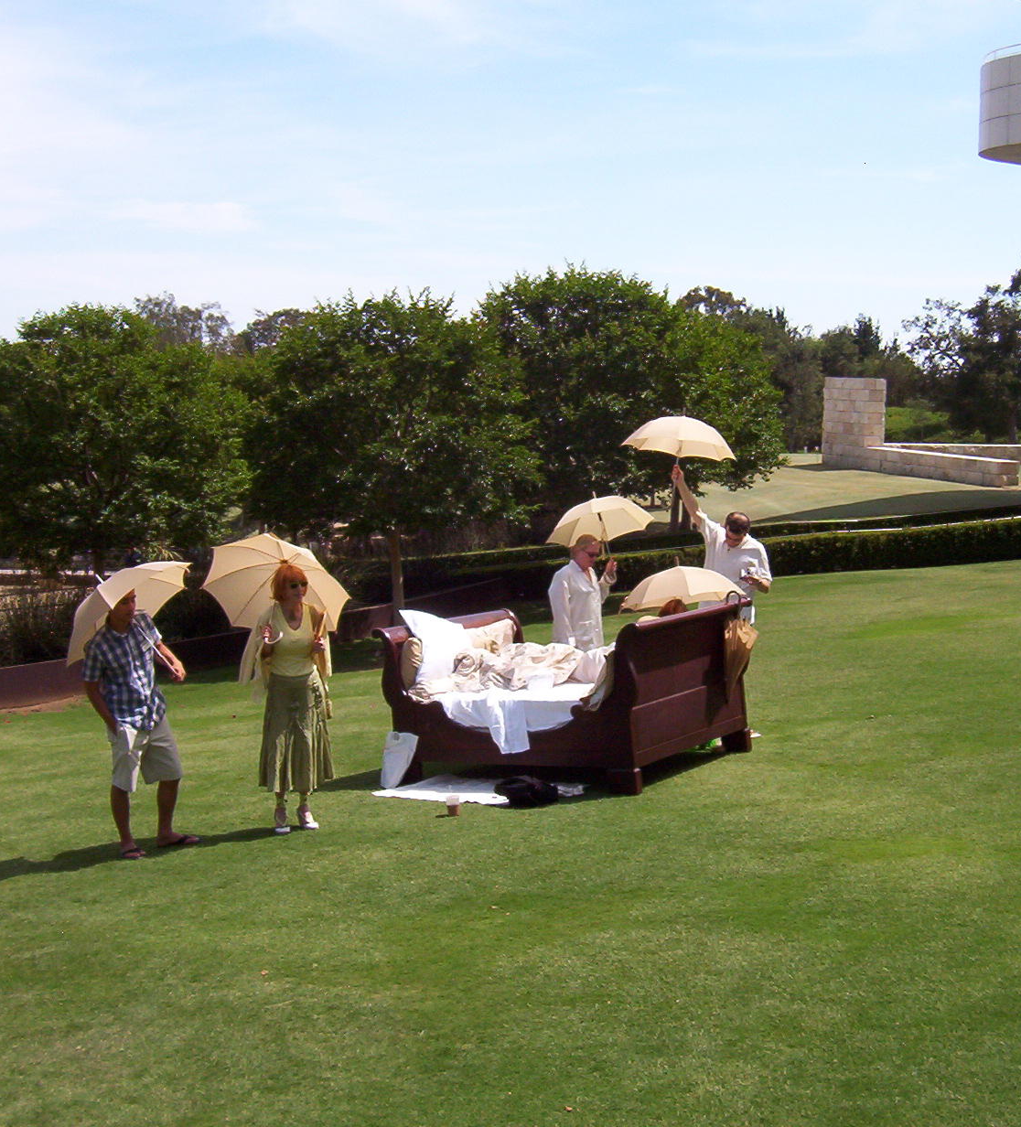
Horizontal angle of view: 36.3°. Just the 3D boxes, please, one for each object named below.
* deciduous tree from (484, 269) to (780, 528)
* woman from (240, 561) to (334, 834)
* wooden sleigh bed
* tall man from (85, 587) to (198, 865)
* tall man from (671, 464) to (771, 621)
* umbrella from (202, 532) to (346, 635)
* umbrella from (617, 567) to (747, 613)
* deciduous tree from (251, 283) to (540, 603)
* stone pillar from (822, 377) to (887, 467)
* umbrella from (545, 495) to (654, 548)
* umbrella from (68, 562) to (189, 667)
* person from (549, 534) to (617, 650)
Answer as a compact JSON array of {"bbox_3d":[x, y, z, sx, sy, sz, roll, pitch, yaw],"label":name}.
[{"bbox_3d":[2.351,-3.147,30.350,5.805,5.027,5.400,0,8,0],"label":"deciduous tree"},{"bbox_3d":[-1.373,0.843,9.678,0.570,1.714,0.440,-2,8,-17],"label":"woman"},{"bbox_3d":[0.428,0.986,12.057,2.461,1.173,1.586,-3,3,37],"label":"wooden sleigh bed"},{"bbox_3d":[-2.439,1.019,10.189,0.480,1.750,0.600,6,9,41],"label":"tall man"},{"bbox_3d":[1.590,0.263,11.889,0.730,2.061,0.500,1,8,10],"label":"tall man"},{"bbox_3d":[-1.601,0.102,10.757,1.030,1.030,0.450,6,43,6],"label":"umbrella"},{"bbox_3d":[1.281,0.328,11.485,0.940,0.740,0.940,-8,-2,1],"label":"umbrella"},{"bbox_3d":[-1.825,-1.485,24.000,4.600,5.400,4.500,0,7,0],"label":"deciduous tree"},{"bbox_3d":[11.752,-4.810,53.143,0.680,3.021,2.930,-3,8,-19],"label":"stone pillar"},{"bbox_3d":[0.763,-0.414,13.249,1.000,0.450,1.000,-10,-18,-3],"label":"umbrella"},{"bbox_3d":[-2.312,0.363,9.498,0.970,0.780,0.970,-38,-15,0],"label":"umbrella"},{"bbox_3d":[0.616,0.606,13.305,0.420,1.720,0.500,4,8,30],"label":"person"}]

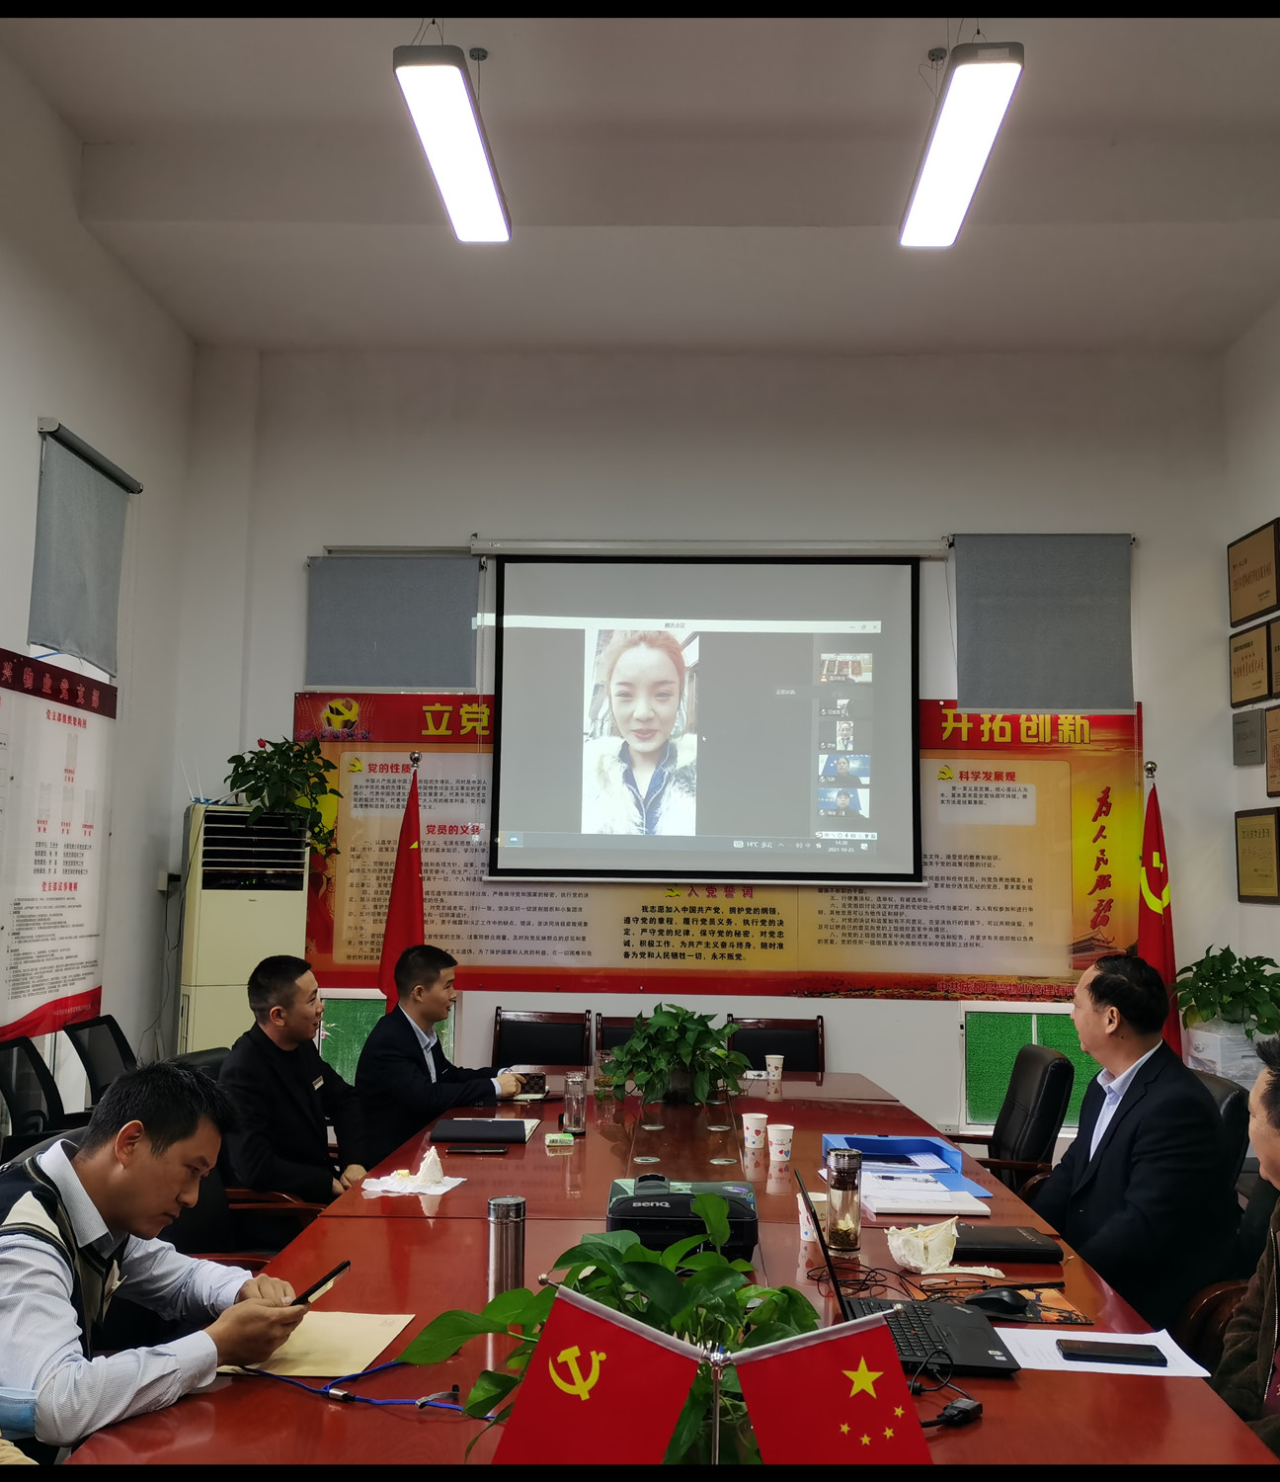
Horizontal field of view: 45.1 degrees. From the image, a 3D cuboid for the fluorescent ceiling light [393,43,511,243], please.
[{"bbox_3d":[-0.565,-1.840,4.848,0.196,0.066,1.180,1,-5,2],"label":"fluorescent ceiling light"}]

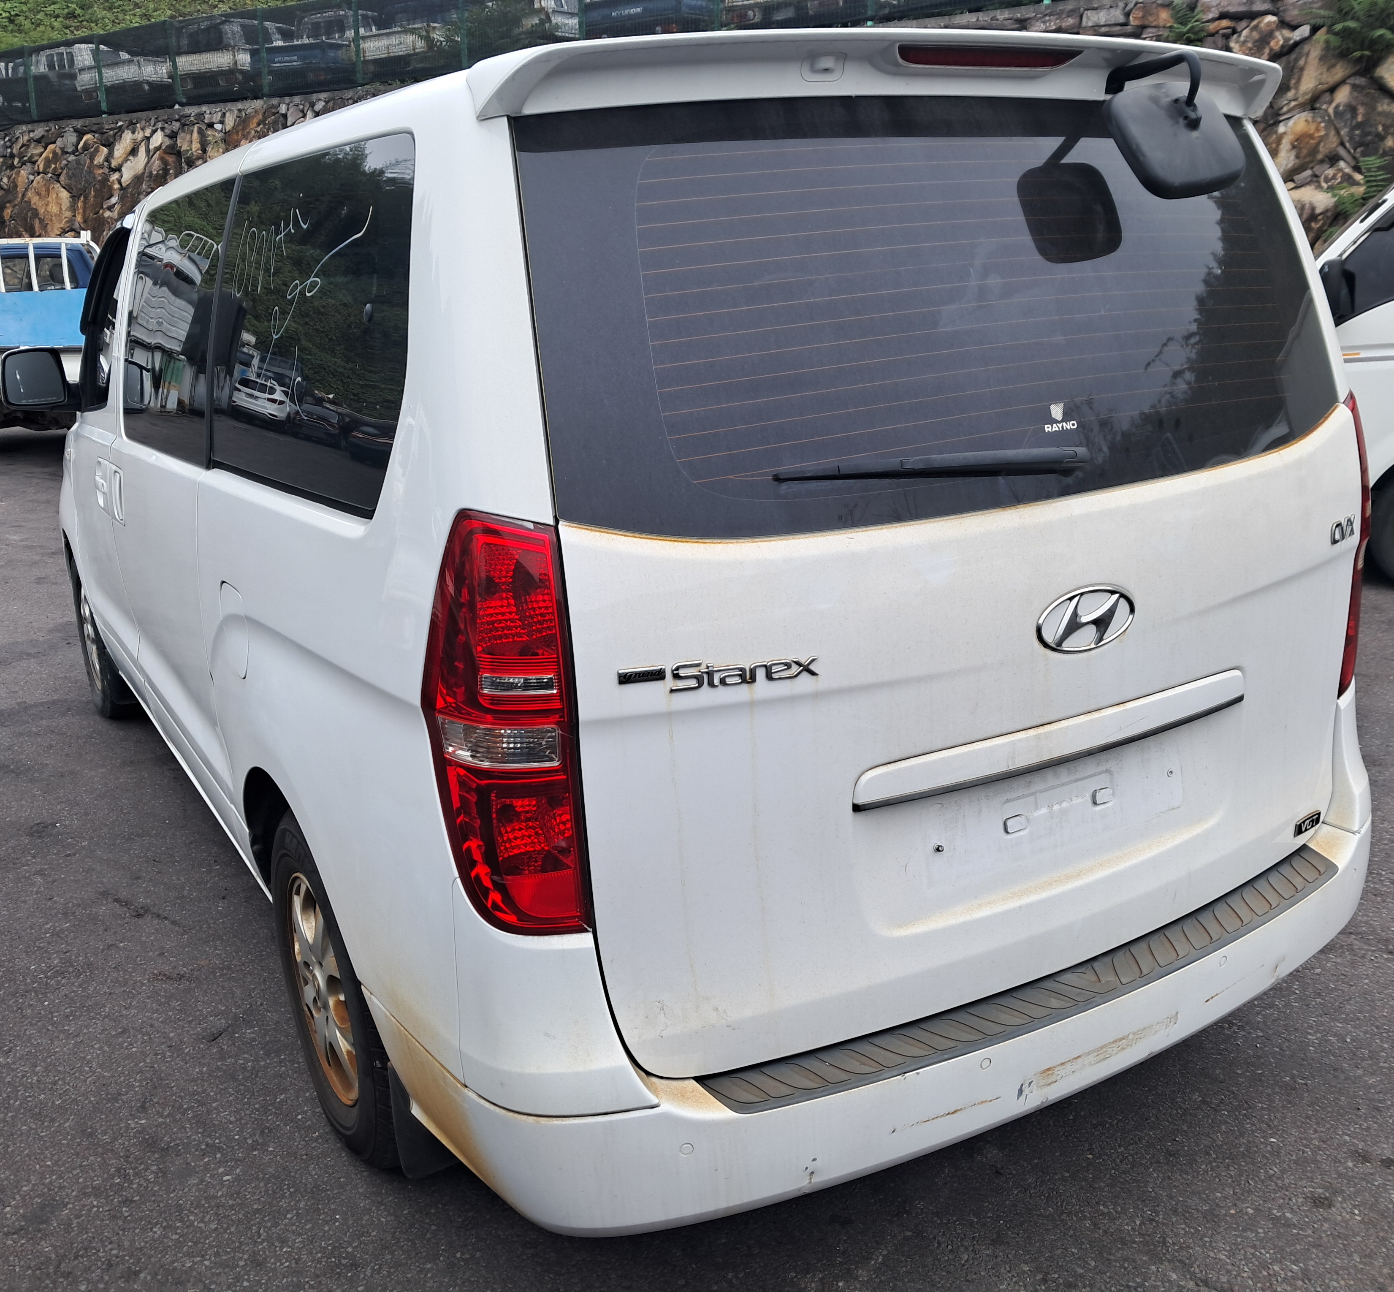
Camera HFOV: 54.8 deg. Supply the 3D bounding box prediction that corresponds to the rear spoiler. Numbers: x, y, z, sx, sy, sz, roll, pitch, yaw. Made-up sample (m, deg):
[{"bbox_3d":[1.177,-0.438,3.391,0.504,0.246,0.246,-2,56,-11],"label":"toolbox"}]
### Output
[{"bbox_3d":[0.377,-0.804,1.899,1.460,0.130,0.270,-12,18,-28],"label":"rear spoiler"}]

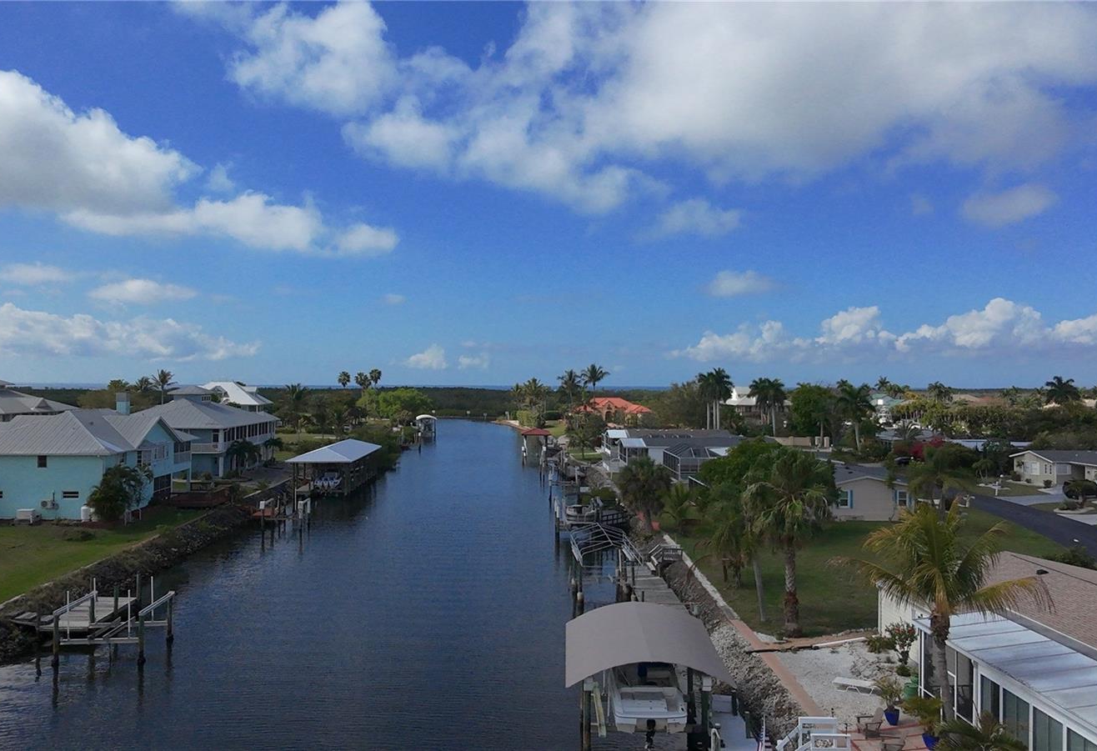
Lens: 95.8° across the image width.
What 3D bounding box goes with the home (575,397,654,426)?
[{"bbox_3d":[19.157,10.266,145.765,21.500,7.500,17.000,0,-1,6],"label":"home"}]

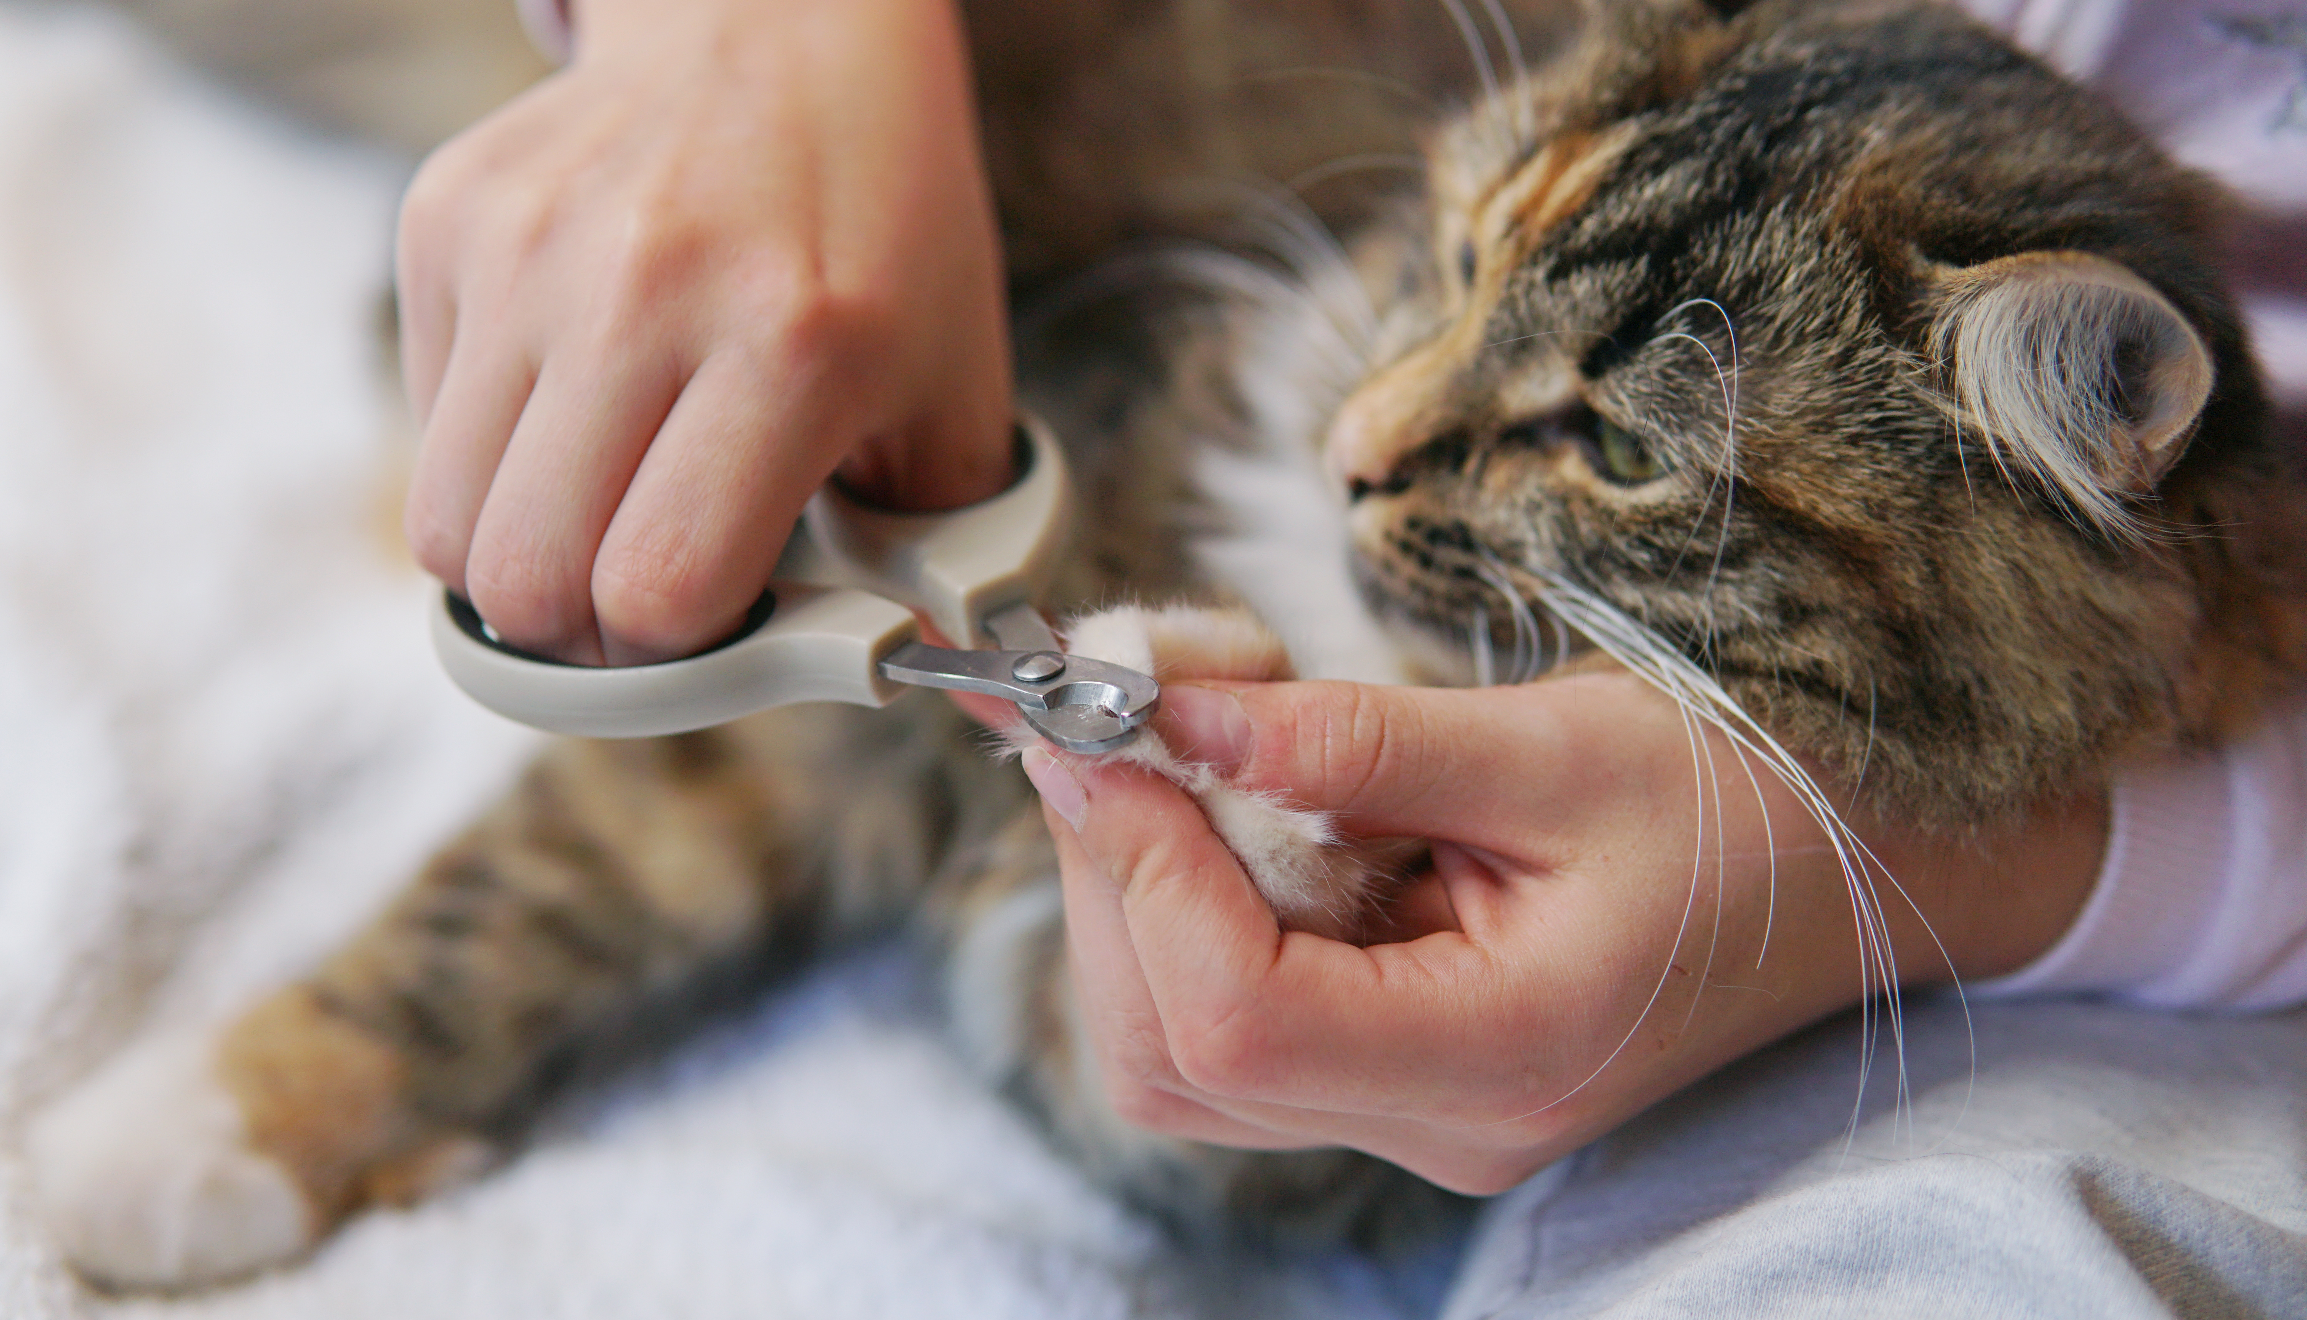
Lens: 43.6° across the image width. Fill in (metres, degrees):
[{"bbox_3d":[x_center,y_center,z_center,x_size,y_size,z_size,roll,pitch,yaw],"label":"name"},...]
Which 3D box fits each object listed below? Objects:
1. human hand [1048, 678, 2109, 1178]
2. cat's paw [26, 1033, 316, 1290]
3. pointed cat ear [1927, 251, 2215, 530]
[{"bbox_3d":[0.057,0.040,0.418,0.150,0.074,0.072,-6,32,-10],"label":"human hand"},{"bbox_3d":[-0.162,0.083,0.475,0.052,0.038,0.042,-19,37,-28],"label":"cat's paw"},{"bbox_3d":[0.137,-0.041,0.430,0.040,0.044,0.028,51,35,14],"label":"pointed cat ear"}]

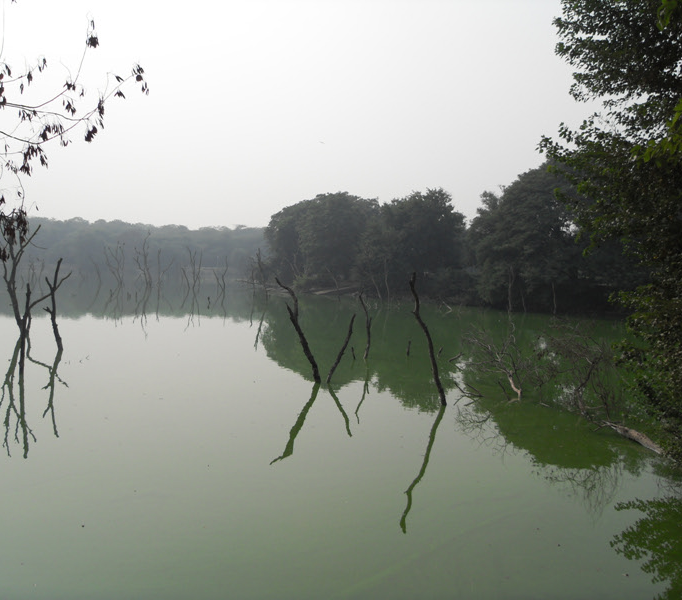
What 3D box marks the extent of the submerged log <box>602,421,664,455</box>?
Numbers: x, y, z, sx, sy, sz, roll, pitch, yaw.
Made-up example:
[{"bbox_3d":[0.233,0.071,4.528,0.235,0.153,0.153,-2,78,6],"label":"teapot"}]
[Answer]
[{"bbox_3d":[4.802,2.212,10.662,0.220,0.210,1.900,2,3,-3],"label":"submerged log"}]

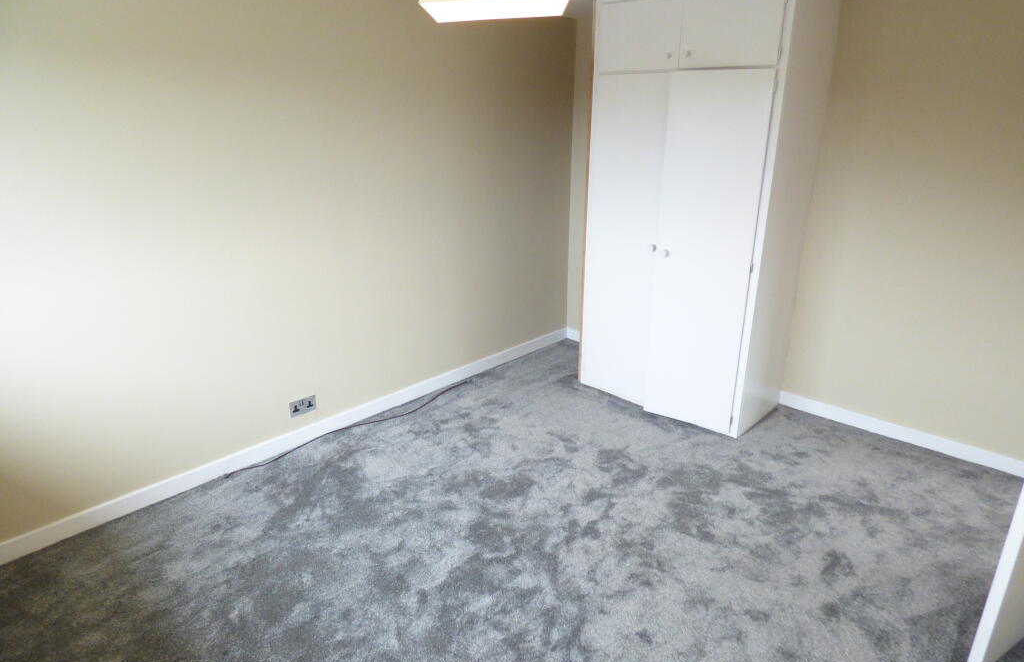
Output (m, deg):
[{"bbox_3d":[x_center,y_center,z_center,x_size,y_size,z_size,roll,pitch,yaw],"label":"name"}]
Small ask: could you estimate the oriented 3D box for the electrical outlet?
[{"bbox_3d":[-1.132,0.410,3.218,0.012,0.087,0.147,18,26,41],"label":"electrical outlet"}]

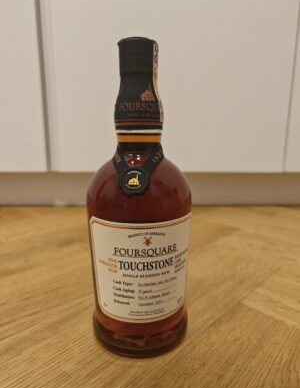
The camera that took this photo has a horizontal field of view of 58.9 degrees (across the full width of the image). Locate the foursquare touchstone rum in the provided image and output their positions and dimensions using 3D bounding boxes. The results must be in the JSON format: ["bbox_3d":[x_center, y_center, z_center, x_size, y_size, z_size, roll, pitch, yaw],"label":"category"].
[{"bbox_3d":[-0.008,0.003,0.234,0.092,0.248,0.092,-2,10,-9],"label":"foursquare touchstone rum"}]

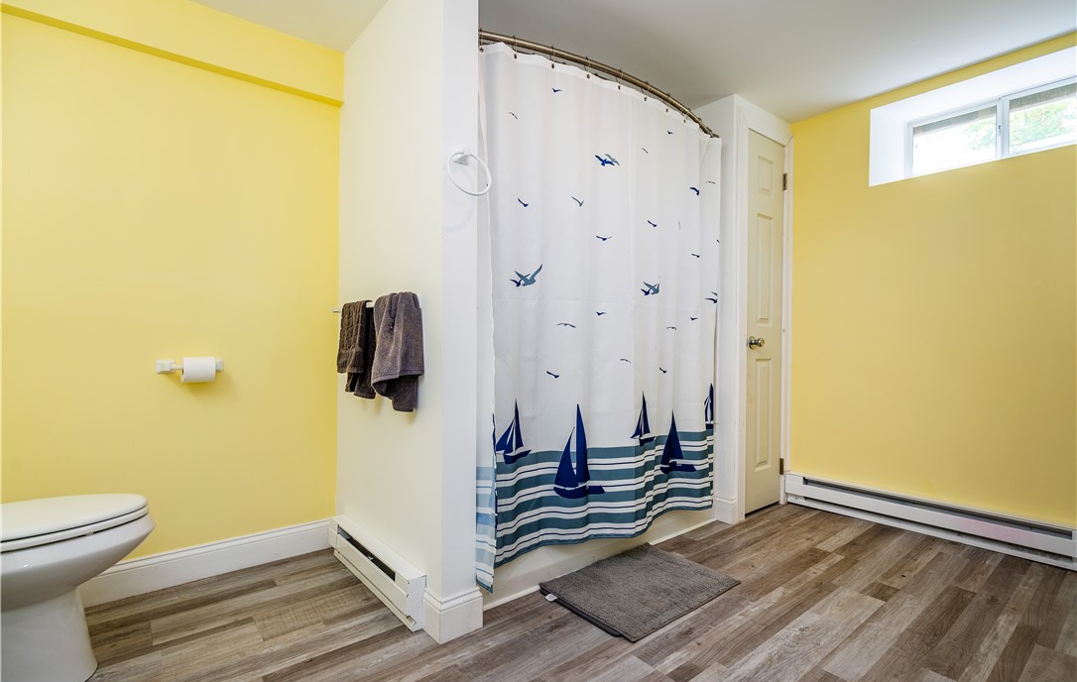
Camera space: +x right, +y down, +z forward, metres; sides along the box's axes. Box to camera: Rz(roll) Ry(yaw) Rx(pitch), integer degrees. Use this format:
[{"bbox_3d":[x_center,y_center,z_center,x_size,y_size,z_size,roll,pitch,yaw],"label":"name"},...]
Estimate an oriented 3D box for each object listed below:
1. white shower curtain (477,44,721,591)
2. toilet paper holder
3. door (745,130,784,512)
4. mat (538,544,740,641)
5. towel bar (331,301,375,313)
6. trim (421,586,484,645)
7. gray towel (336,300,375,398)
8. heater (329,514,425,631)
[{"bbox_3d":[0.374,-0.097,2.023,1.395,1.840,0.155,0,0,-37],"label":"white shower curtain"},{"bbox_3d":[-1.313,0.095,1.808,0.200,0.047,0.065,0,0,-37],"label":"toilet paper holder"},{"bbox_3d":[1.238,-0.093,2.640,0.380,2.030,0.035,0,0,-36],"label":"door"},{"bbox_3d":[0.388,0.921,1.807,0.604,0.018,0.434,0,0,-38],"label":"mat"},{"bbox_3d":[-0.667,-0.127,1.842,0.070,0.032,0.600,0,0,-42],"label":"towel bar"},{"bbox_3d":[-0.275,0.856,1.547,0.145,0.140,0.110,0,0,-37],"label":"trim"},{"bbox_3d":[-0.714,0.027,1.855,0.075,0.368,0.290,0,0,-42],"label":"gray towel"},{"bbox_3d":[-0.631,0.838,1.803,0.062,0.170,0.735,0,0,-42],"label":"heater"}]

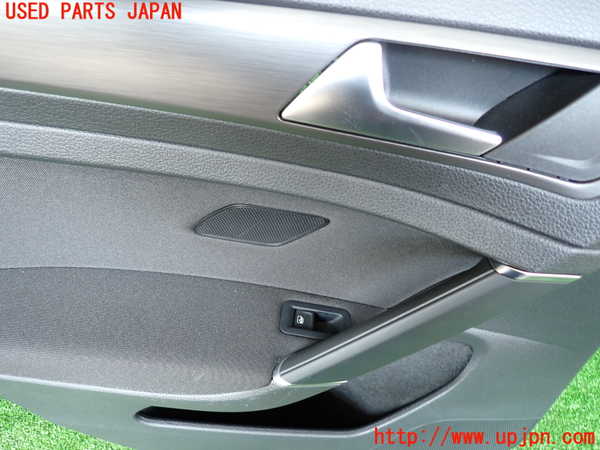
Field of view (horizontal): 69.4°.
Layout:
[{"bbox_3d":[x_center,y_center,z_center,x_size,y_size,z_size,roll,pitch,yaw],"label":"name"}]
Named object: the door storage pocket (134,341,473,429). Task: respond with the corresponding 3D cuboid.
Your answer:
[{"bbox_3d":[0.004,0.174,0.480,0.360,0.085,0.055,2,30,-1],"label":"door storage pocket"}]

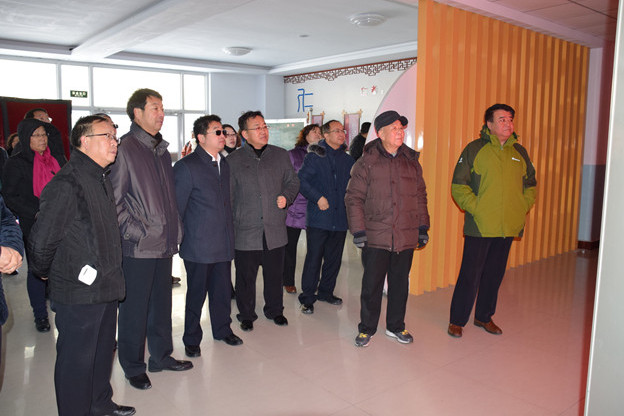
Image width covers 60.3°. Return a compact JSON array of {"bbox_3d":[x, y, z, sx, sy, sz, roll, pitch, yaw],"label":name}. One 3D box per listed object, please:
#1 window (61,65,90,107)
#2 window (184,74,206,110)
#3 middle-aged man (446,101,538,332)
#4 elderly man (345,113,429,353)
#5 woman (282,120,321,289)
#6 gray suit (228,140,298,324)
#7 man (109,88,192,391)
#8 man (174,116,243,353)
[{"bbox_3d":[-4.682,-2.429,10.659,0.575,0.778,0.080,-6,9,-39],"label":"window"},{"bbox_3d":[-2.660,-2.626,12.286,0.576,0.790,0.080,-6,9,-39],"label":"window"},{"bbox_3d":[1.356,0.100,4.203,0.600,1.804,0.380,-1,7,-8],"label":"middle-aged man"},{"bbox_3d":[0.537,0.155,4.027,0.600,1.738,0.370,-1,7,-12],"label":"elderly man"},{"bbox_3d":[-0.077,0.002,5.453,0.460,1.679,0.330,-6,10,-42],"label":"woman"},{"bbox_3d":[-0.379,0.206,4.386,0.540,1.463,0.330,-3,8,-24],"label":"gray suit"},{"bbox_3d":[-0.985,0.190,3.381,0.390,1.829,0.510,4,8,26],"label":"man"},{"bbox_3d":[-0.712,0.193,3.880,0.370,1.698,0.490,5,9,32],"label":"man"}]

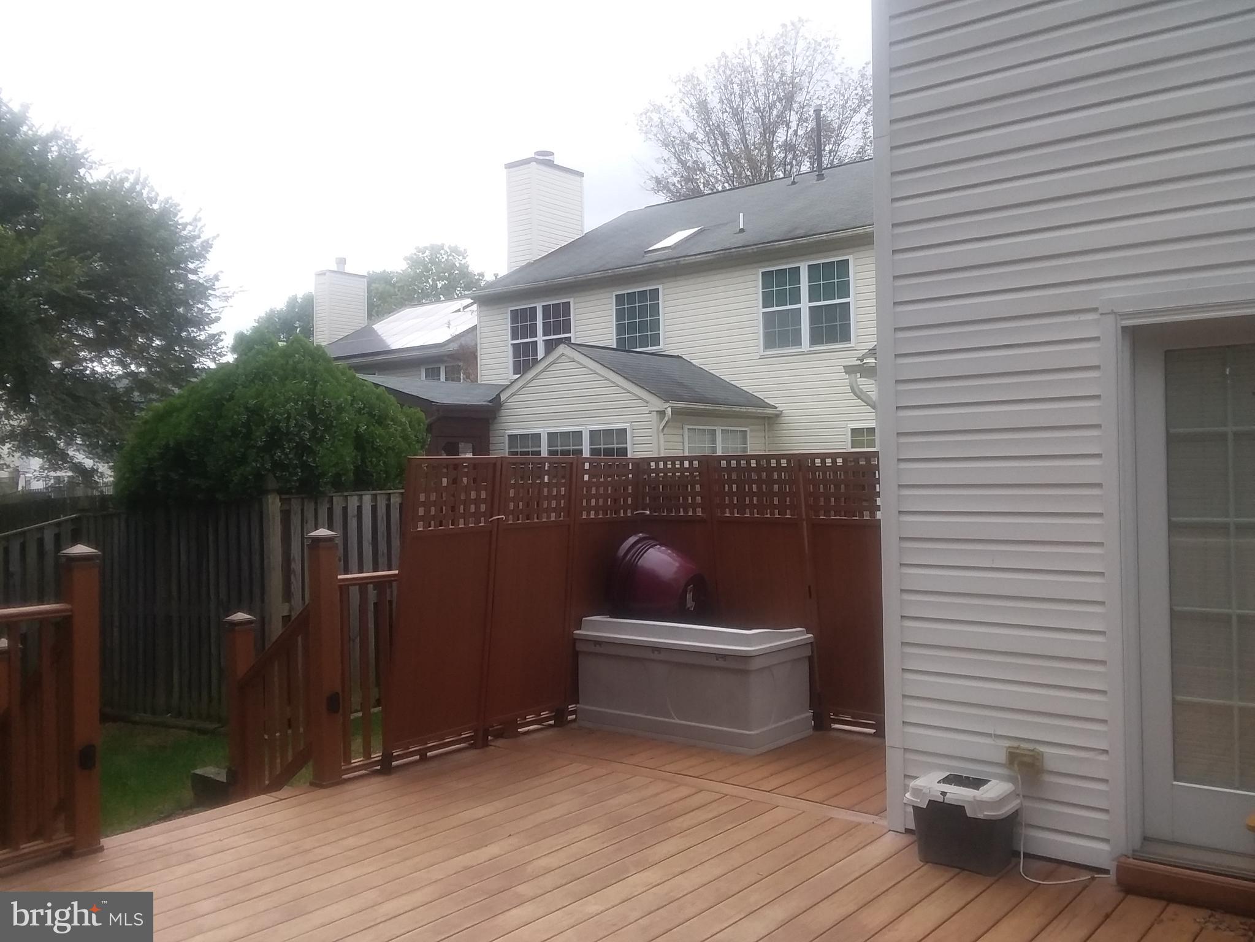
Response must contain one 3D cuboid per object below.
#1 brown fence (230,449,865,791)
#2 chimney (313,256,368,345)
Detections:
[{"bbox_3d":[-0.279,0.865,5.953,2.980,1.950,2.640,-1,0,40],"label":"brown fence"},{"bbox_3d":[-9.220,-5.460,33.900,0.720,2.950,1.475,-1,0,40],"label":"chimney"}]

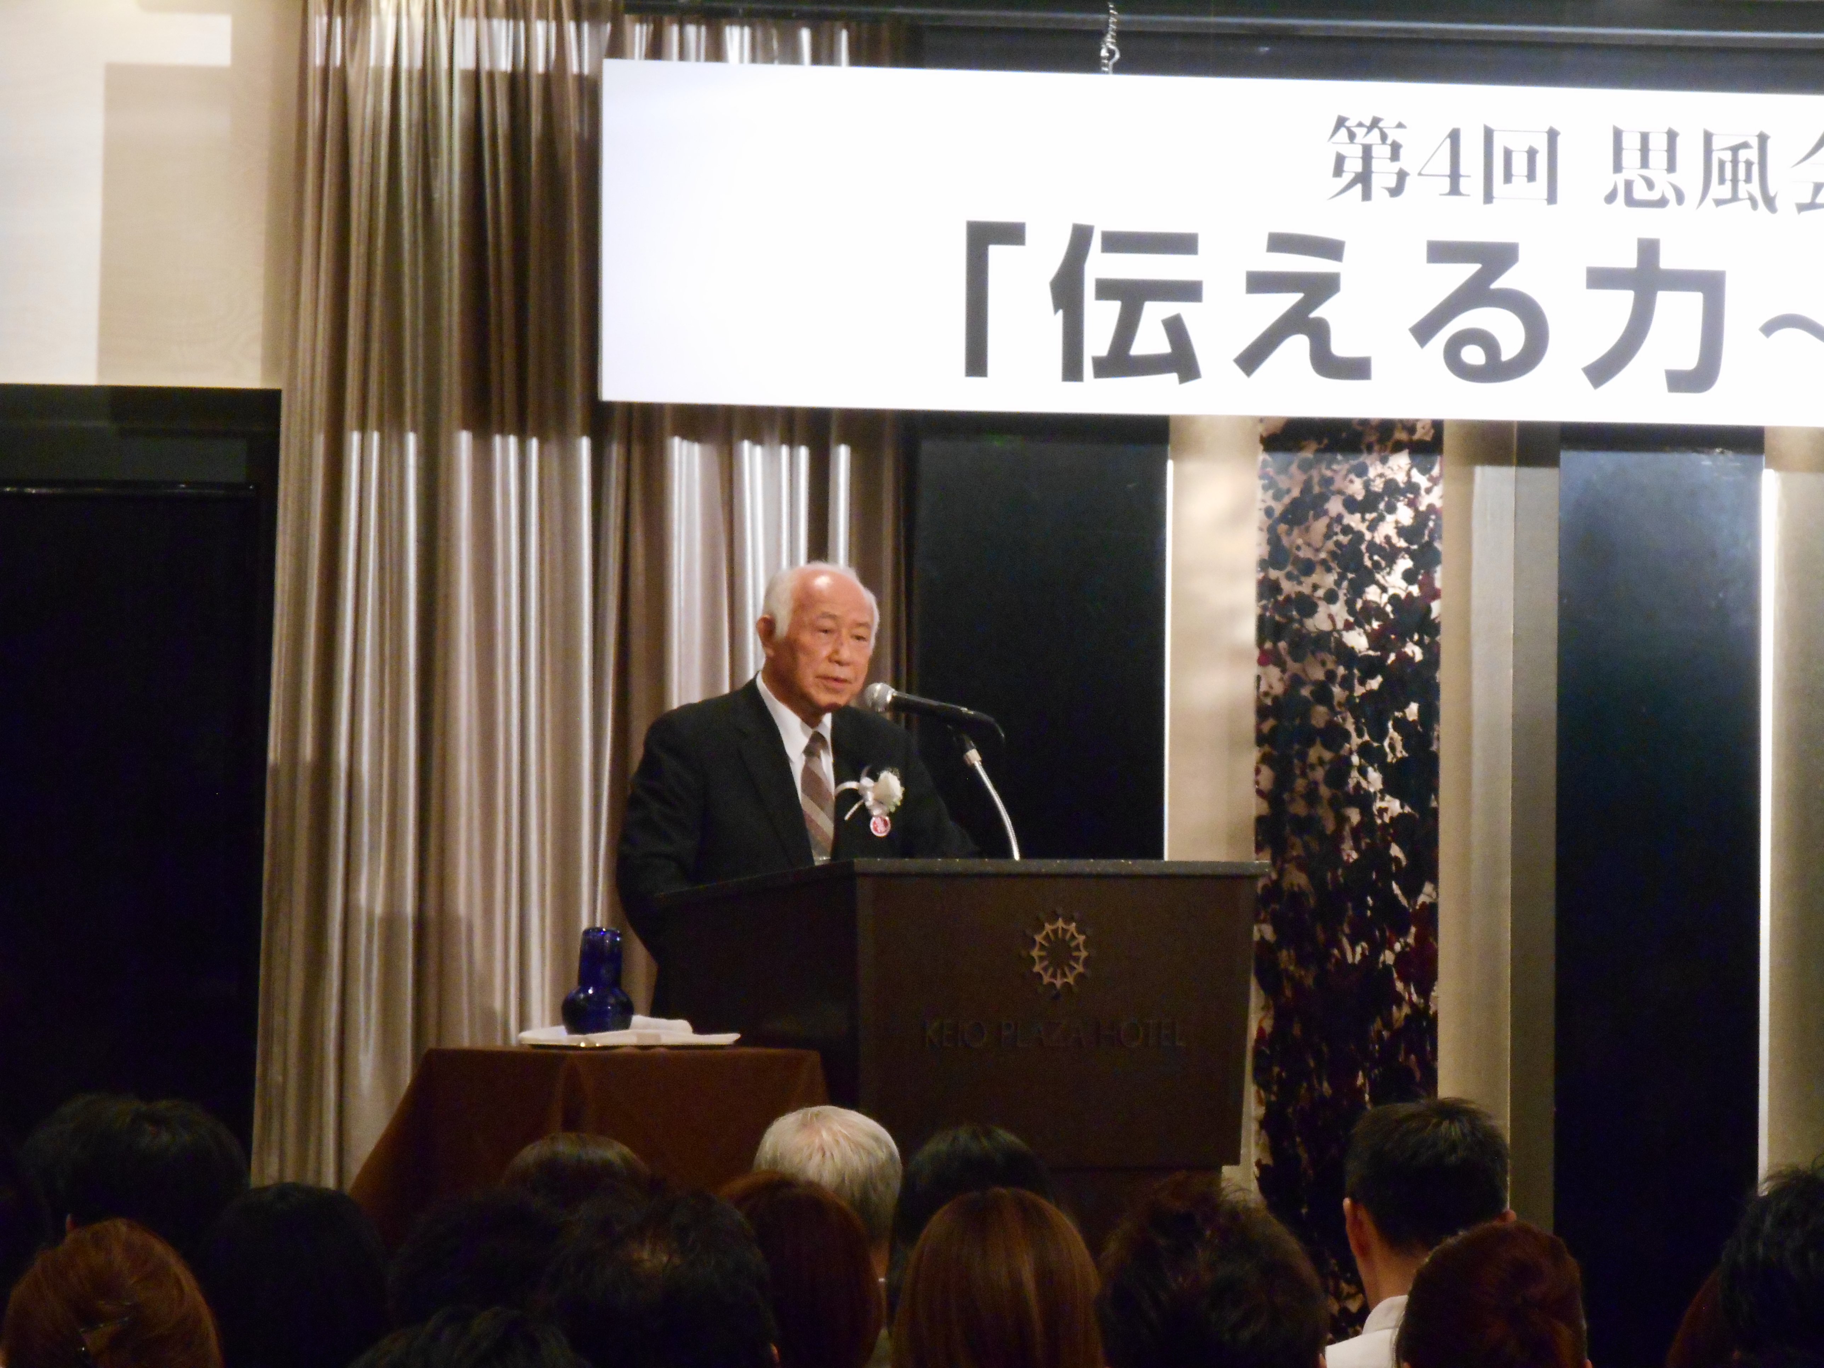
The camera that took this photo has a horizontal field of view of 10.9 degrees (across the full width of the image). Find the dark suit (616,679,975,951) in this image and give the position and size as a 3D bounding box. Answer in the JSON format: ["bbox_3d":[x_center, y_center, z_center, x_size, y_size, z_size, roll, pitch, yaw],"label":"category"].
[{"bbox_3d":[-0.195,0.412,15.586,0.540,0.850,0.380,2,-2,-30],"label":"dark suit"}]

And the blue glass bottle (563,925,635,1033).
[{"bbox_3d":[-0.483,0.456,14.750,0.109,0.165,0.109,0,-2,0],"label":"blue glass bottle"}]

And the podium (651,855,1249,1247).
[{"bbox_3d":[0.076,0.831,15.181,0.810,1.100,0.530,2,-2,-34],"label":"podium"}]

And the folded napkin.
[{"bbox_3d":[-0.437,0.538,14.750,0.275,0.045,0.200,2,-2,-34],"label":"folded napkin"}]

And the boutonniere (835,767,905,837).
[{"bbox_3d":[-0.068,0.191,15.480,0.105,0.112,0.050,2,-2,-30],"label":"boutonniere"}]

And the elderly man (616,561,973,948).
[{"bbox_3d":[-0.198,0.606,15.573,0.540,1.610,0.420,2,-2,-30],"label":"elderly man"}]

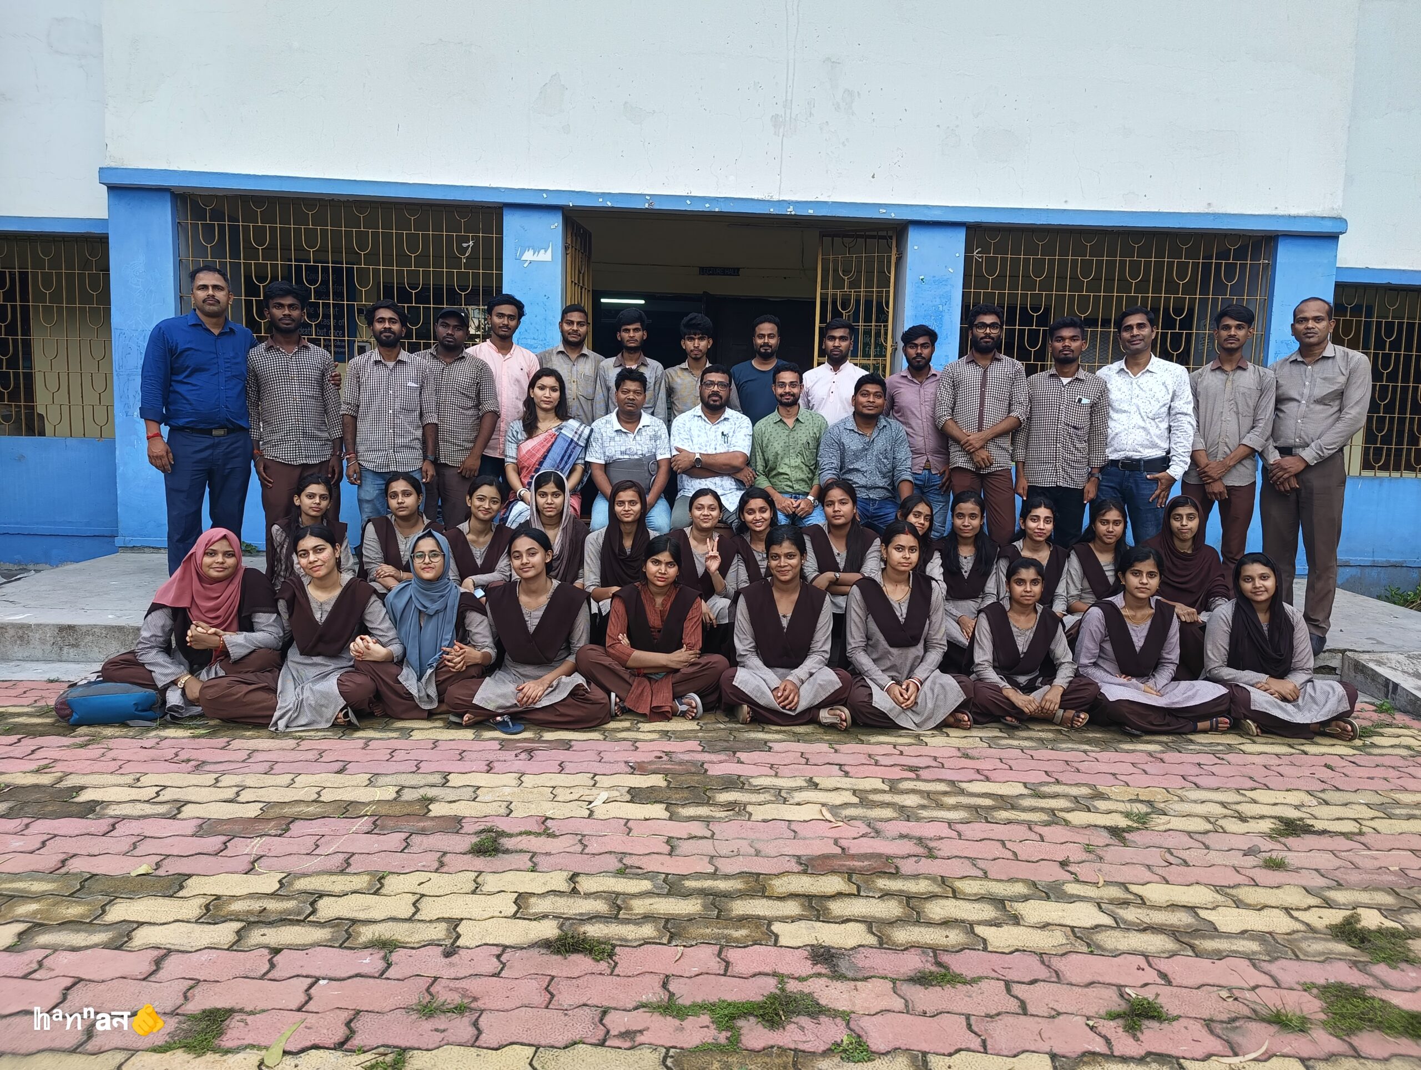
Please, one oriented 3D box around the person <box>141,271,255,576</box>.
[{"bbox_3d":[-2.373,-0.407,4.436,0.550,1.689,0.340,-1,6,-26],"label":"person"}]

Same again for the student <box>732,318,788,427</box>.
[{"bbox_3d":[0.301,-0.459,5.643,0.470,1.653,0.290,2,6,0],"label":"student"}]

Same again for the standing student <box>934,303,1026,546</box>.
[{"bbox_3d":[1.388,-0.356,4.916,0.490,1.665,0.320,3,6,13],"label":"standing student"}]

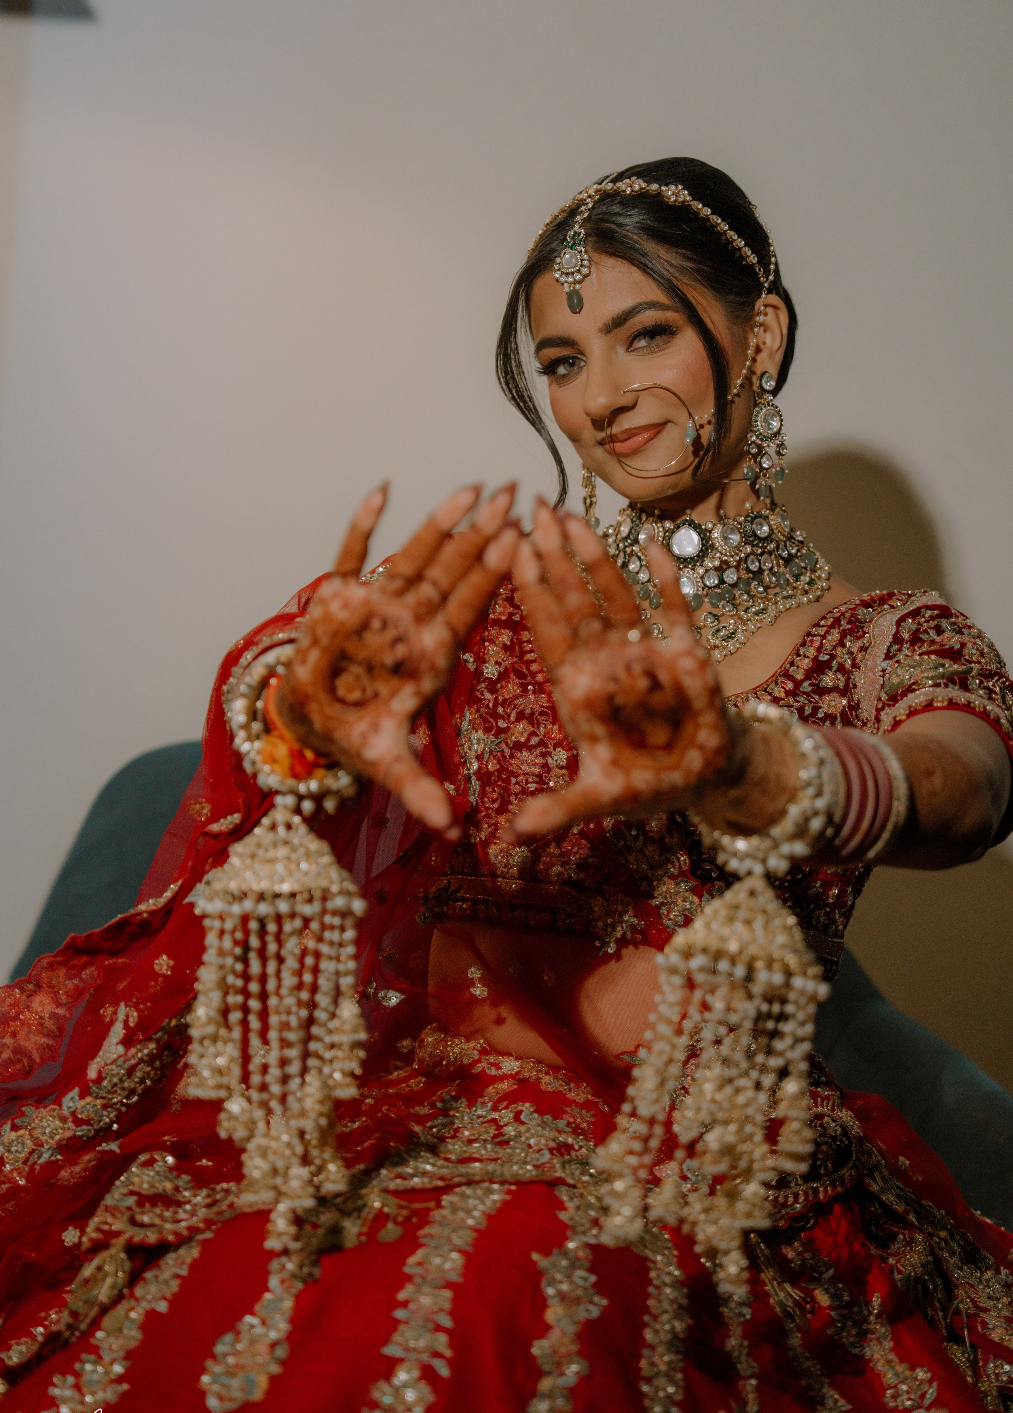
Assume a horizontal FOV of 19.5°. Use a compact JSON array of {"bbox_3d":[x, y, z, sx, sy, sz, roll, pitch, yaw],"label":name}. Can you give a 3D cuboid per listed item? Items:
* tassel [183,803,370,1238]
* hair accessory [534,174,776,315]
[{"bbox_3d":[-0.120,0.167,1.540,0.093,0.228,0.093,0,3,0],"label":"tassel"},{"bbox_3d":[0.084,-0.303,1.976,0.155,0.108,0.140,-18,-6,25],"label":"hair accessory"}]

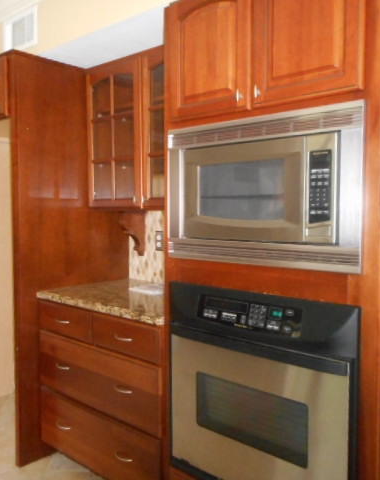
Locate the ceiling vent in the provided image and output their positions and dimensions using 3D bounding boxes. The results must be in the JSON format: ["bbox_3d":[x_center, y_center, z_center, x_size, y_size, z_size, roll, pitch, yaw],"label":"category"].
[{"bbox_3d":[-0.935,-1.142,2.541,0.320,0.191,0.020,3,4,40],"label":"ceiling vent"}]

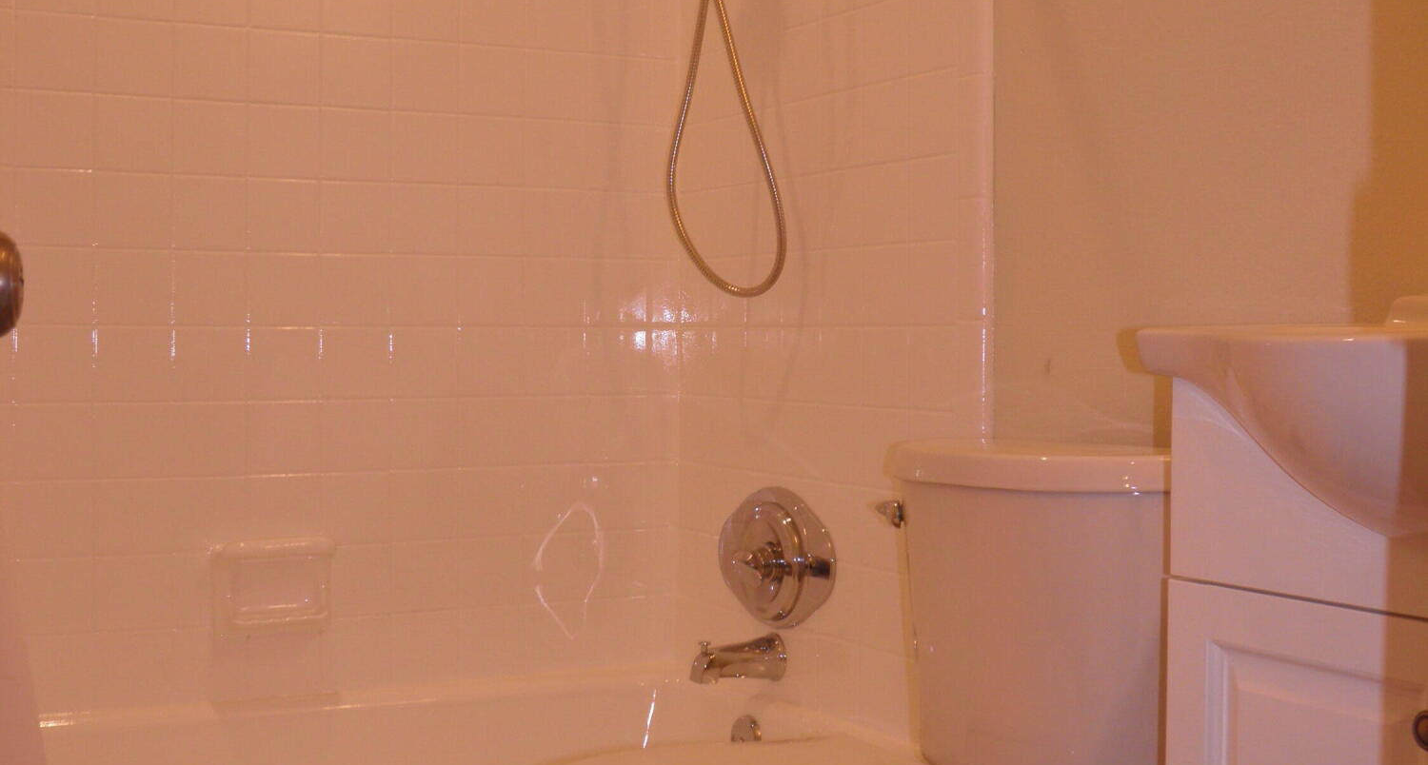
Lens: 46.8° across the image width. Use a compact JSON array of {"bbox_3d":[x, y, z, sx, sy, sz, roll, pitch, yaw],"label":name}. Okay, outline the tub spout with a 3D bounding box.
[{"bbox_3d":[0.035,0.415,2.460,0.135,0.070,0.062,-1,2,-28],"label":"tub spout"}]

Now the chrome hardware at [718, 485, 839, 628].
[{"bbox_3d":[0.061,0.261,2.454,0.068,0.205,0.330,-1,2,-28],"label":"chrome hardware"}]

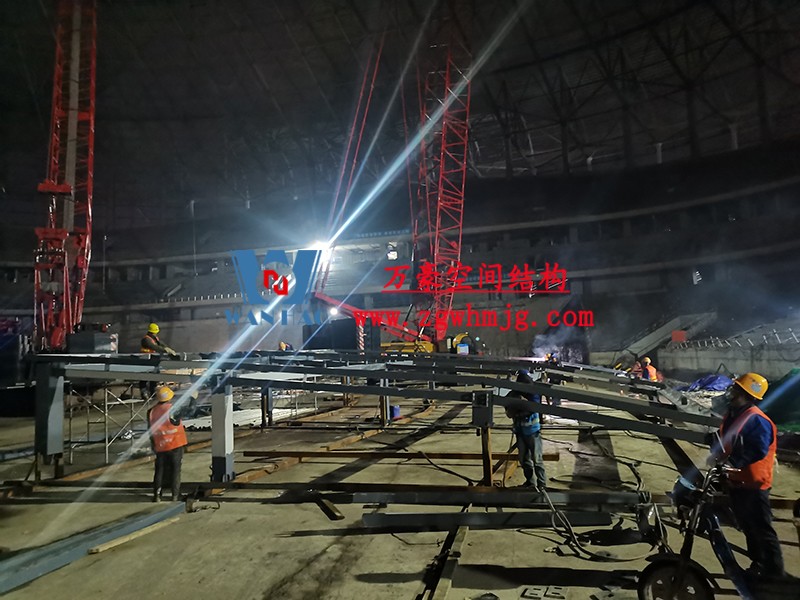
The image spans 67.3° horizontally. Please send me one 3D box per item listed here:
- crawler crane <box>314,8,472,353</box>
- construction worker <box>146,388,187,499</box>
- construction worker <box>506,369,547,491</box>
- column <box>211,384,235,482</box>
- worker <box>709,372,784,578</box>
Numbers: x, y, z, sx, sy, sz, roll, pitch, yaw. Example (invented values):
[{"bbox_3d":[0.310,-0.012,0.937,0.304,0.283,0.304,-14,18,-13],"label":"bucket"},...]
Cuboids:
[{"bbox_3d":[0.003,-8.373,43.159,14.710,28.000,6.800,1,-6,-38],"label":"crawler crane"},{"bbox_3d":[-3.335,2.010,8.618,0.540,1.640,0.460,-4,-4,27],"label":"construction worker"},{"bbox_3d":[1.818,1.830,8.672,0.480,1.720,0.500,-2,-4,11],"label":"construction worker"},{"bbox_3d":[-2.775,2.063,9.374,0.250,1.510,0.250,-3,-4,19],"label":"column"},{"bbox_3d":[3.091,1.537,5.358,0.560,1.770,0.480,-2,-4,13],"label":"worker"}]

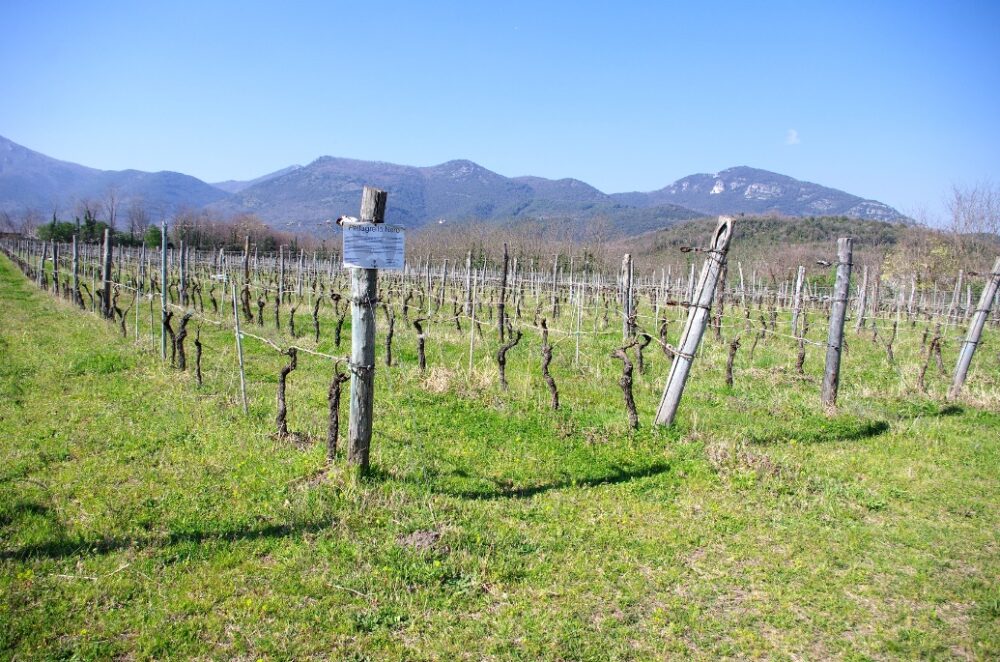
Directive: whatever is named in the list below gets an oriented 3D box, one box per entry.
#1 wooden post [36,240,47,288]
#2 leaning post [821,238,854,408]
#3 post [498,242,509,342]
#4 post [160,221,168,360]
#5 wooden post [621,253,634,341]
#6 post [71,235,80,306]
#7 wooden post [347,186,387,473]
[{"bbox_3d":[-18.795,-2.716,30.809,0.125,1.931,0.125,4,3,0],"label":"wooden post"},{"bbox_3d":[4.045,-0.098,8.960,0.160,2.000,0.160,7,7,24],"label":"leaning post"},{"bbox_3d":[0.074,-0.715,14.750,0.085,2.005,0.085,3,4,0],"label":"post"},{"bbox_3d":[-4.676,-0.558,10.422,0.060,1.944,0.060,2,4,0],"label":"post"},{"bbox_3d":[2.703,-0.670,15.969,0.125,1.955,0.125,1,4,10],"label":"wooden post"},{"bbox_3d":[-11.782,-1.662,20.770,0.125,1.960,0.125,1,5,0],"label":"post"},{"bbox_3d":[-0.941,0.006,5.188,0.165,1.945,0.165,4,8,-11],"label":"wooden post"}]

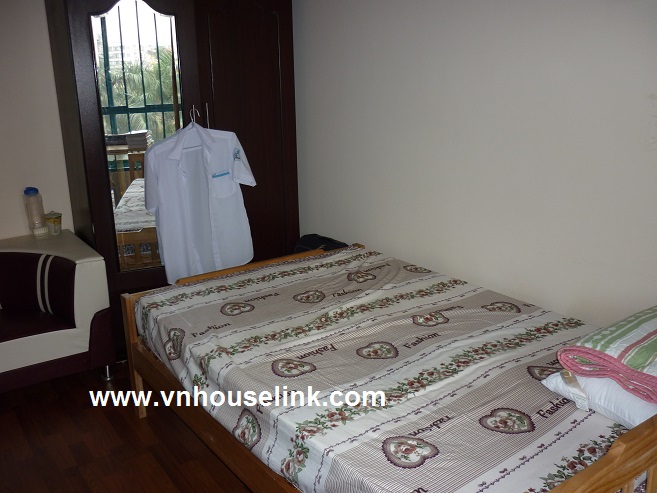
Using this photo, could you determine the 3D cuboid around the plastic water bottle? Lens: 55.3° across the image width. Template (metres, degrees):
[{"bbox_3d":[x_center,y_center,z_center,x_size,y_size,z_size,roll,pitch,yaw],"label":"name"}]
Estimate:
[{"bbox_3d":[-1.547,-0.177,3.320,0.087,0.257,0.087,-13,19,-33],"label":"plastic water bottle"}]

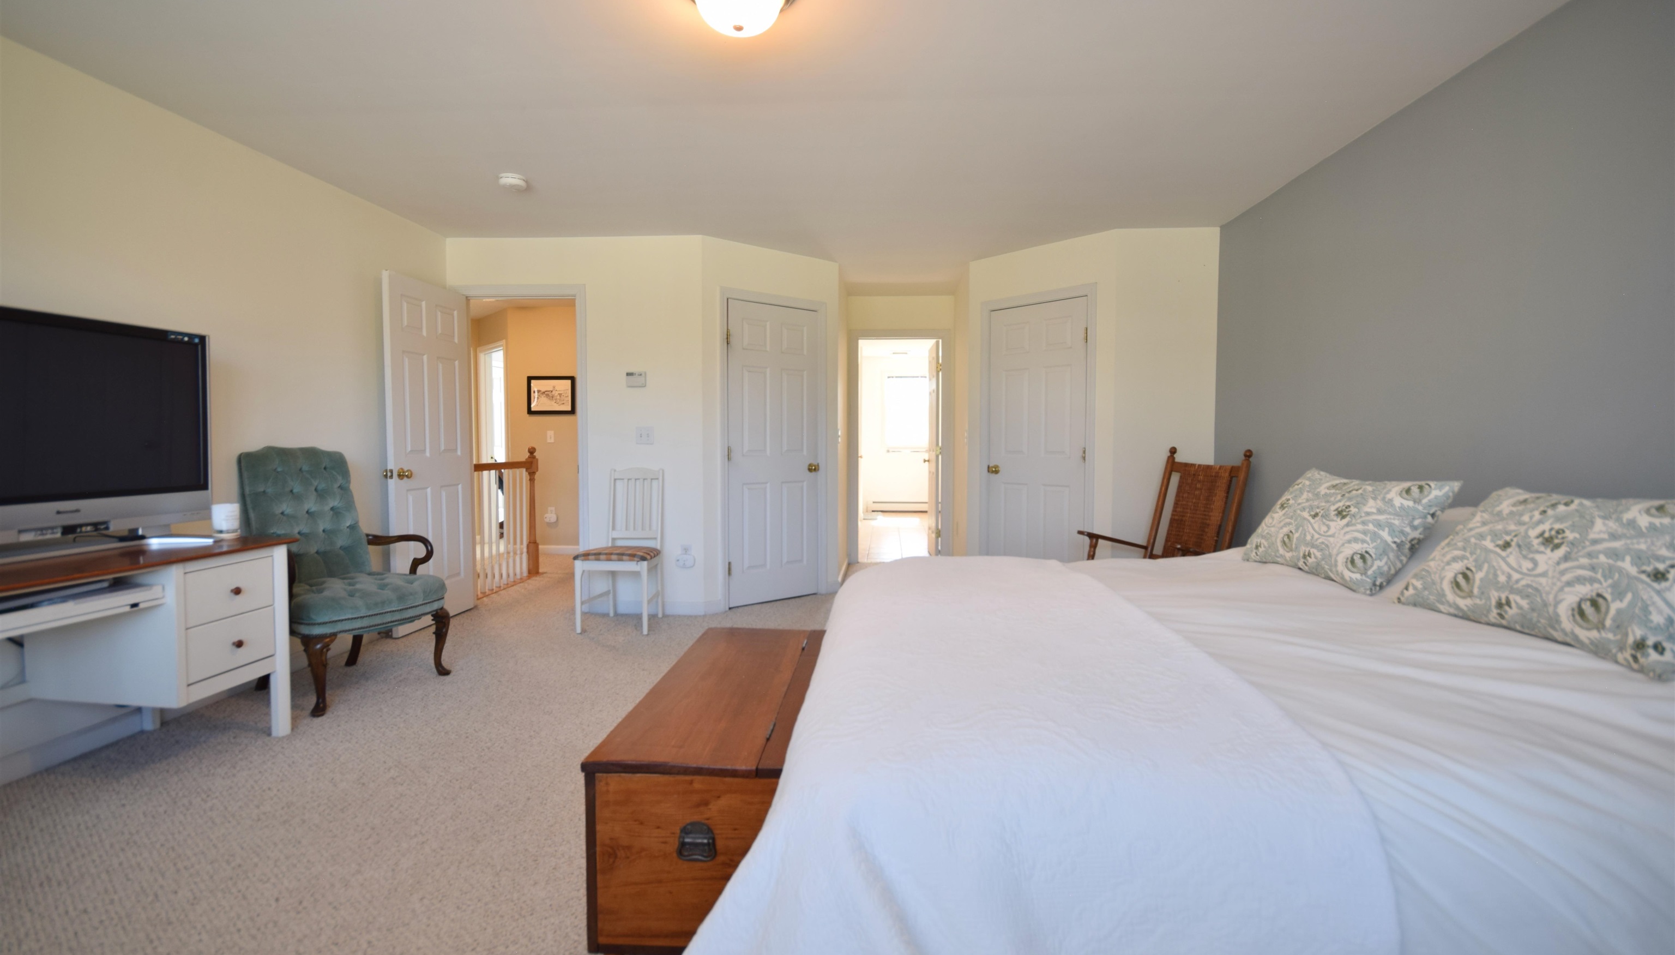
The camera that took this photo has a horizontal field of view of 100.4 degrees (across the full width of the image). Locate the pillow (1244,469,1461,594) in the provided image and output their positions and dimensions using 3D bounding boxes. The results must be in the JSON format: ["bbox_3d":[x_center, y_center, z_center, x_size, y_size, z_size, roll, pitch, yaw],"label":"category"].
[{"bbox_3d":[1.768,0.165,2.454,0.170,0.470,0.650,37,1,-4],"label":"pillow"}]

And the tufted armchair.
[{"bbox_3d":[-2.264,0.403,3.169,0.700,1.090,0.670,1,3,23],"label":"tufted armchair"}]

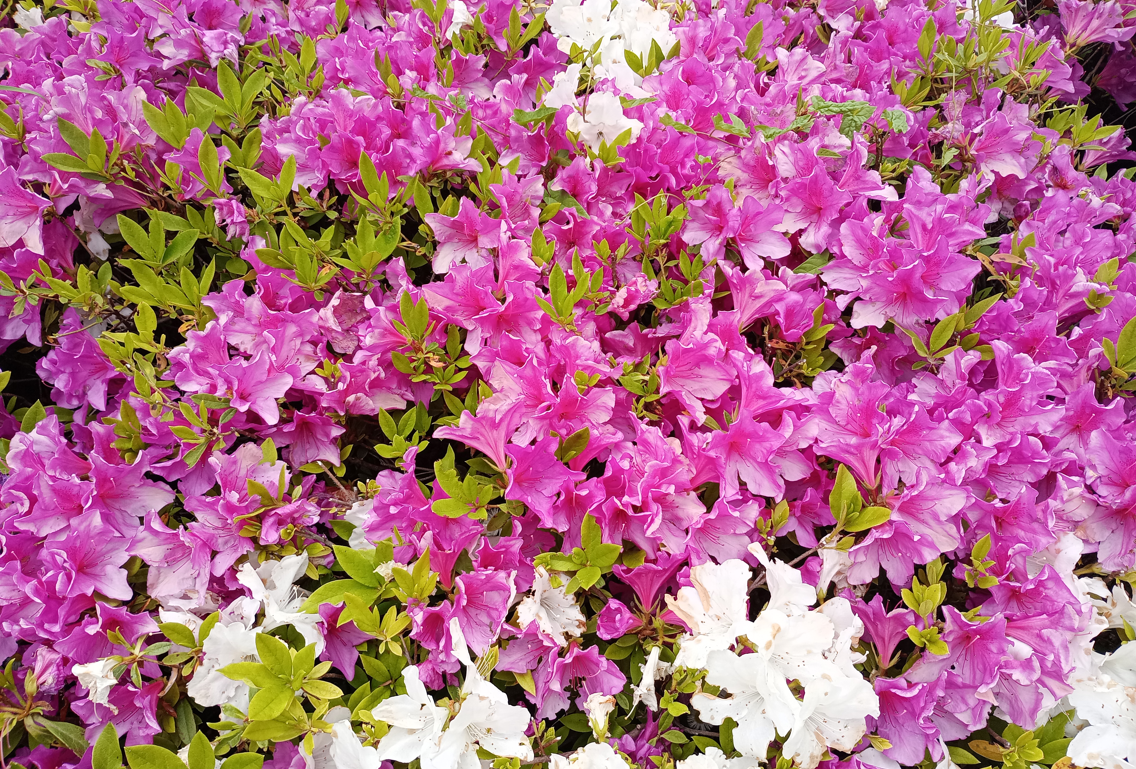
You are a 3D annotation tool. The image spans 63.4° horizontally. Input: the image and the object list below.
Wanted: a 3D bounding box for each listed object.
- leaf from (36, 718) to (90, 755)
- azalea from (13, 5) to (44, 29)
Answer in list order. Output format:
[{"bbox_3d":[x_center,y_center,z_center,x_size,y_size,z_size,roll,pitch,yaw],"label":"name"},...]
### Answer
[{"bbox_3d":[-0.337,0.235,0.615,0.042,0.009,0.016,30,58,3],"label":"leaf"},{"bbox_3d":[-0.556,-0.378,0.950,0.036,0.030,0.031,3,79,12],"label":"azalea"}]

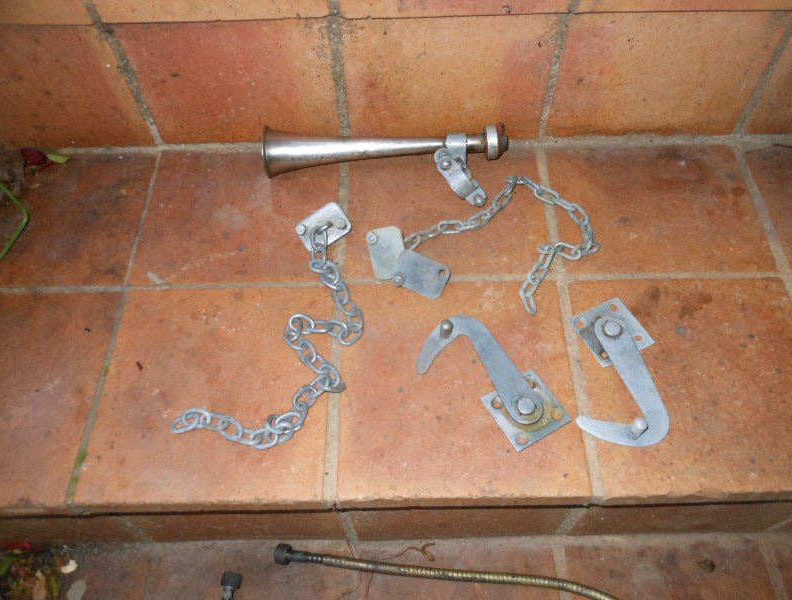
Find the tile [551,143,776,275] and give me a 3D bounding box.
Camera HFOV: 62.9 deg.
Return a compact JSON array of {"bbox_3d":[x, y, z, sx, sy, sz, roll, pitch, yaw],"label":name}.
[{"bbox_3d":[0.267,-0.091,0.675,0.202,0.019,0.165,-1,59,1],"label":"tile"}]

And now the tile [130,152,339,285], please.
[{"bbox_3d":[-0.160,-0.085,0.682,0.199,0.019,0.172,-1,59,1],"label":"tile"}]

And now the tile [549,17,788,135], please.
[{"bbox_3d":[0.261,-0.227,0.648,0.198,0.149,0.019,-1,59,1],"label":"tile"}]

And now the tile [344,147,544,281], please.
[{"bbox_3d":[0.054,-0.096,0.713,0.216,0.020,0.178,-1,60,1],"label":"tile"}]

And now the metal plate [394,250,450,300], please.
[{"bbox_3d":[0.026,-0.025,0.652,0.058,0.006,0.044,26,63,15],"label":"metal plate"}]

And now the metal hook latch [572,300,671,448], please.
[{"bbox_3d":[0.204,0.058,0.593,0.080,0.026,0.153,4,60,3],"label":"metal hook latch"}]

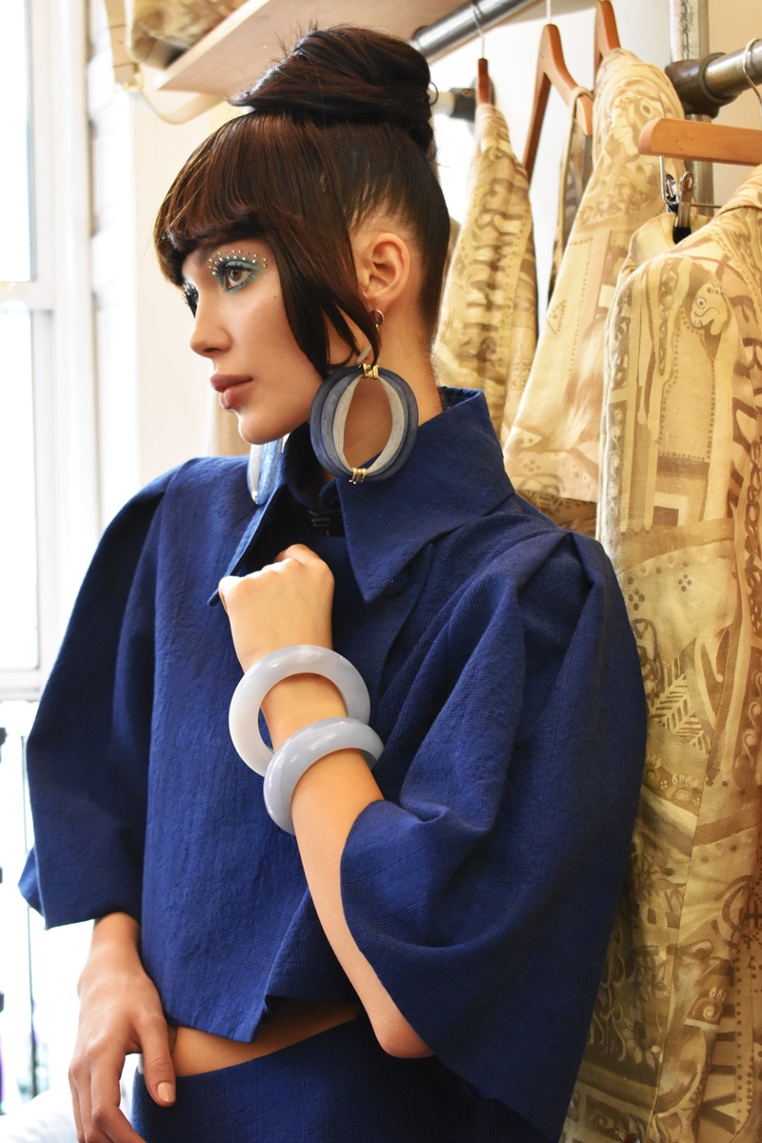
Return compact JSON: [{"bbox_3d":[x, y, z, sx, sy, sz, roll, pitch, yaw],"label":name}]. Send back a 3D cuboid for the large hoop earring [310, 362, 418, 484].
[{"bbox_3d":[-0.012,-0.101,1.460,0.077,0.083,0.020,5,-1,-11],"label":"large hoop earring"}]

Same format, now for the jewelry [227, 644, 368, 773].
[{"bbox_3d":[-0.054,0.097,1.440,0.097,0.097,0.025,-5,19,-14],"label":"jewelry"}]

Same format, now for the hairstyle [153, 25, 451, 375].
[{"bbox_3d":[-0.056,-0.266,1.520,0.215,0.245,0.175,-7,2,-25],"label":"hairstyle"}]

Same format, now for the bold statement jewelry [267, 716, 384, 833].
[{"bbox_3d":[-0.034,0.140,1.420,0.094,0.094,0.026,-14,40,-18],"label":"bold statement jewelry"}]

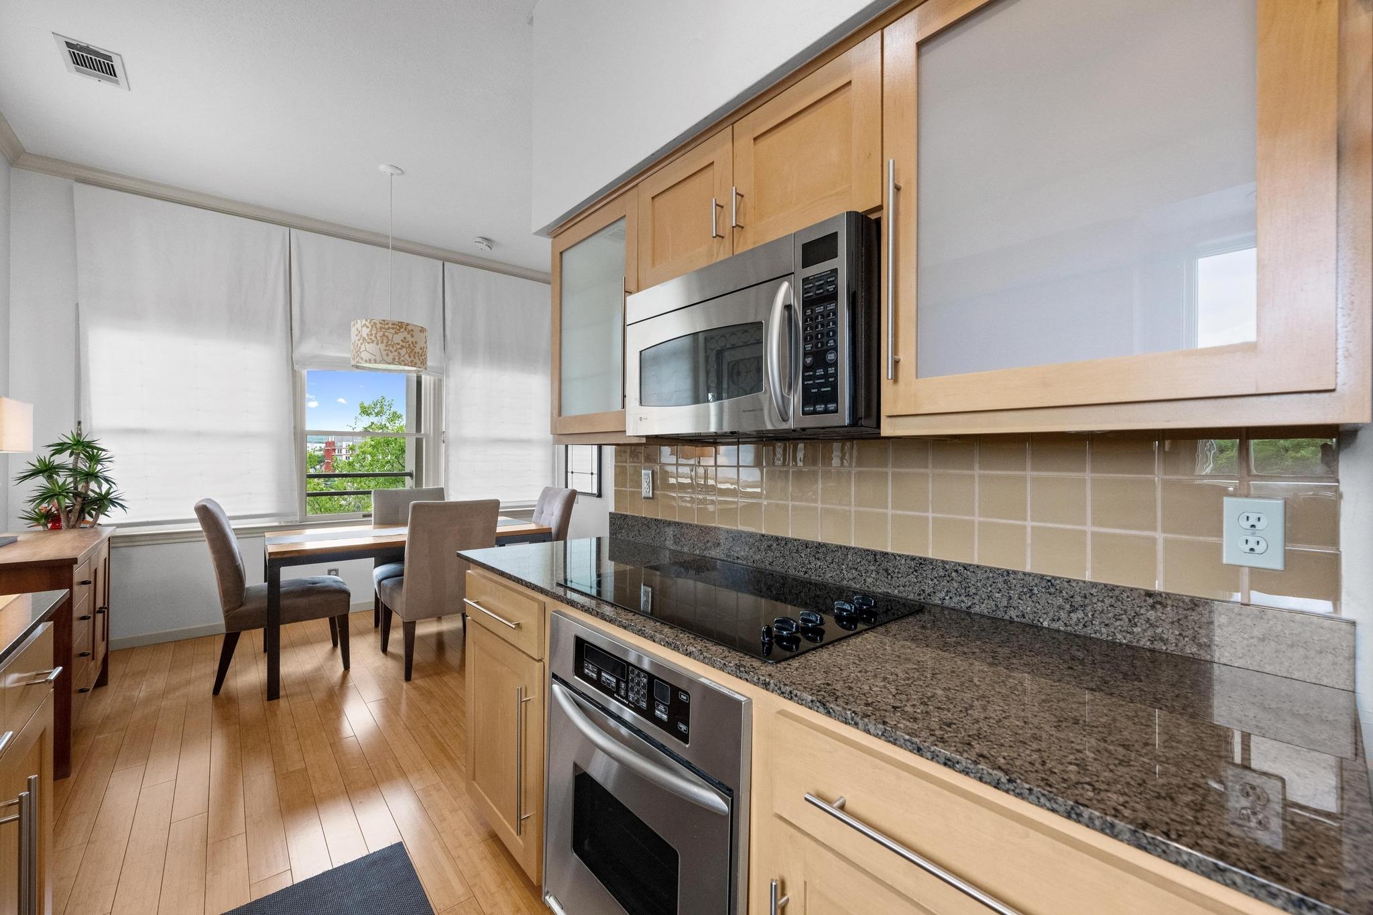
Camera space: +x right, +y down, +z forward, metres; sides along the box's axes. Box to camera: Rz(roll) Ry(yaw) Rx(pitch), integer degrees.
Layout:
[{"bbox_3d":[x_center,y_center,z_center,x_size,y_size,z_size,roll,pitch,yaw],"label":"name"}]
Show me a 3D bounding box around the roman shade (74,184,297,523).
[{"bbox_3d":[-3.380,-0.637,3.672,1.090,2.150,0.060,0,0,-39],"label":"roman shade"}]

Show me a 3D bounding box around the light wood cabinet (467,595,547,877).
[{"bbox_3d":[-0.364,0.815,1.903,0.610,0.840,0.610,0,0,-41],"label":"light wood cabinet"}]

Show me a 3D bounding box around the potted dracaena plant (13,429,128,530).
[{"bbox_3d":[-3.522,0.130,3.069,0.430,0.610,0.430,0,0,-39],"label":"potted dracaena plant"}]

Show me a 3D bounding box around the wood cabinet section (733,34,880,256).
[{"bbox_3d":[0.364,-0.646,1.257,0.330,0.325,0.385,0,0,-42],"label":"wood cabinet section"}]

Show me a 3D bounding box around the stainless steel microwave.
[{"bbox_3d":[0.209,-0.271,1.434,0.400,0.415,0.760,0,0,-41],"label":"stainless steel microwave"}]

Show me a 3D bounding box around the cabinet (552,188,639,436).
[{"bbox_3d":[-0.208,-0.455,1.955,0.335,0.800,0.560,0,0,-41],"label":"cabinet"}]

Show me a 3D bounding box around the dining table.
[{"bbox_3d":[-1.867,0.880,3.645,1.560,0.763,0.920,0,0,-39],"label":"dining table"}]

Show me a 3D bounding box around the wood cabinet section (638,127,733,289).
[{"bbox_3d":[0.108,-0.647,1.544,0.330,0.325,0.384,0,0,-42],"label":"wood cabinet section"}]

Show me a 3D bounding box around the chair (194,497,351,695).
[{"bbox_3d":[-2.437,0.754,3.183,0.670,1.015,0.500,0,0,-37],"label":"chair"}]

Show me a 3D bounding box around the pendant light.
[{"bbox_3d":[-1.897,-1.209,3.430,0.430,1.273,0.430,0,0,-39],"label":"pendant light"}]

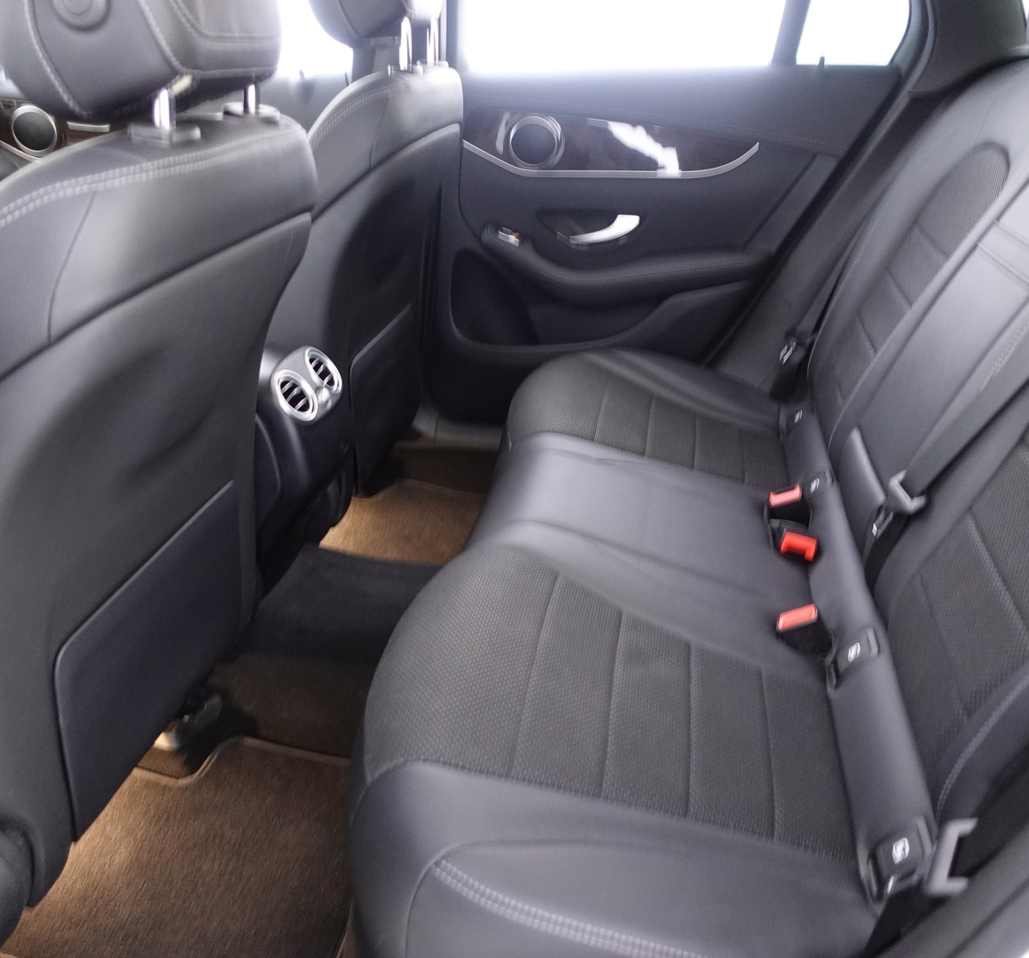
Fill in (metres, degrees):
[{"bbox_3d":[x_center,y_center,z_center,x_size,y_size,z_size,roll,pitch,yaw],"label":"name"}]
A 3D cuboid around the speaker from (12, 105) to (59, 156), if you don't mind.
[{"bbox_3d":[-0.965,-0.697,1.923,0.100,0.100,0.025,4,26,9],"label":"speaker"}]

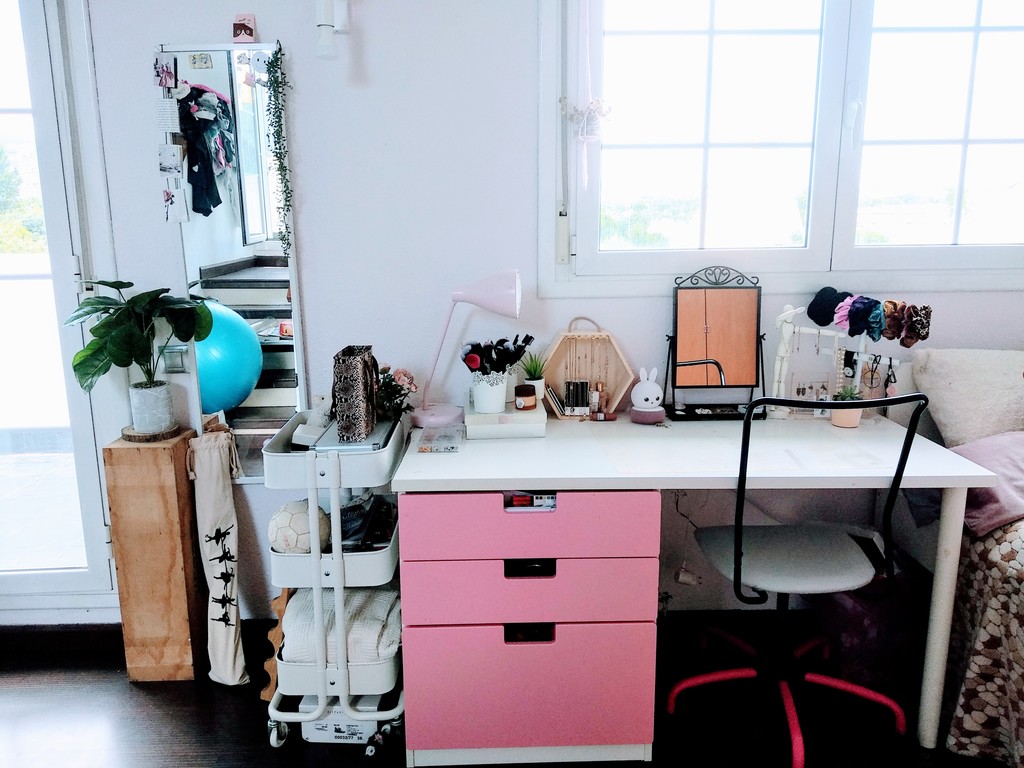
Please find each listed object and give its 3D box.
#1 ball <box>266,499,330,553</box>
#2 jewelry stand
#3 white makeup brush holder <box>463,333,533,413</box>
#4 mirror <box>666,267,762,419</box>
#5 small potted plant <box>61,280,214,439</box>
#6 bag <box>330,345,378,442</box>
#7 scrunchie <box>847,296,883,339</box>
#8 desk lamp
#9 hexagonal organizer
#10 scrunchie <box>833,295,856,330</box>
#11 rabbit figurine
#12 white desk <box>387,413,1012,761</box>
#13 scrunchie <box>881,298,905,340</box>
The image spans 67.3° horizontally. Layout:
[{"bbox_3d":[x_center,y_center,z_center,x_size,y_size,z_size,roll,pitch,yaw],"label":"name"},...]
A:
[{"bbox_3d":[-0.549,0.381,1.987,0.169,0.169,0.169,0,11,-1],"label":"ball"},{"bbox_3d":[0.939,-0.059,2.269,0.330,0.330,0.150,0,11,0],"label":"jewelry stand"},{"bbox_3d":[-0.038,-0.031,2.136,0.195,0.212,0.160,0,11,0],"label":"white makeup brush holder"},{"bbox_3d":[0.610,-0.121,2.298,0.280,0.440,0.120,0,11,0],"label":"mirror"},{"bbox_3d":[-1.056,-0.076,2.187,0.410,0.440,0.340,0,11,-1],"label":"small potted plant"},{"bbox_3d":[-0.411,0.024,2.038,0.090,0.220,0.165,0,11,0],"label":"bag"},{"bbox_3d":[1.029,-0.193,2.238,0.075,0.118,0.105,9,14,38],"label":"scrunchie"},{"bbox_3d":[-0.135,-0.111,2.263,0.330,0.452,0.162,1,11,6],"label":"desk lamp"},{"bbox_3d":[0.215,-0.047,2.259,0.283,0.295,0.085,0,12,-1],"label":"hexagonal organizer"},{"bbox_3d":[0.984,-0.211,2.269,0.055,0.107,0.095,7,14,34],"label":"scrunchie"},{"bbox_3d":[0.405,0.034,2.281,0.103,0.156,0.100,-2,11,-8],"label":"rabbit figurine"},{"bbox_3d":[0.423,0.520,2.128,1.395,0.738,0.612,0,11,0],"label":"white desk"},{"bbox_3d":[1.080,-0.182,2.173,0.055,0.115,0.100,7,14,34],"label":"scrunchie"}]

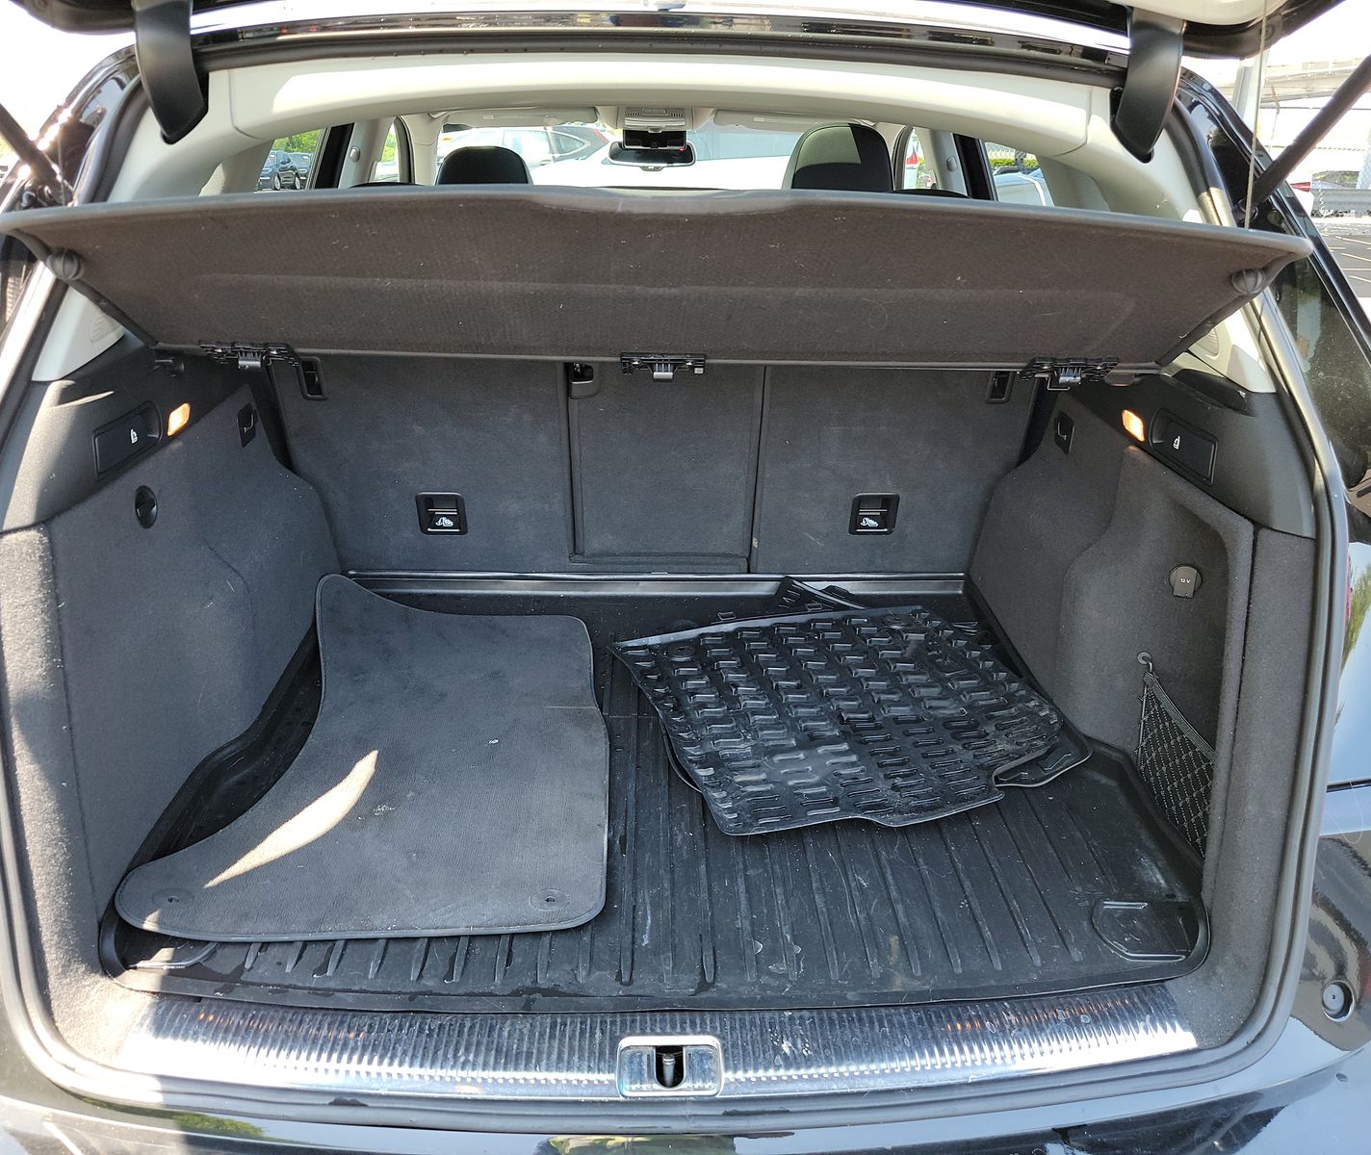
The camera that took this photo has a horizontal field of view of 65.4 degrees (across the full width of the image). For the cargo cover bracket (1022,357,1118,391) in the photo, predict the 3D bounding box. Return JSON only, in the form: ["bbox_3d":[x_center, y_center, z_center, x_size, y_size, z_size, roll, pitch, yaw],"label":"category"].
[{"bbox_3d":[0.501,-0.266,1.393,0.122,0.040,0.045,0,23,-2],"label":"cargo cover bracket"}]

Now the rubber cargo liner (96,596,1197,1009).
[{"bbox_3d":[-0.023,0.185,1.325,1.060,0.050,0.890,0,23,-2],"label":"rubber cargo liner"}]

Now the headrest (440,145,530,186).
[{"bbox_3d":[-0.441,-0.862,2.380,0.240,0.200,0.120,0,23,-2],"label":"headrest"}]

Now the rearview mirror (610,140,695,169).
[{"bbox_3d":[-0.091,-1.148,2.901,0.245,0.070,0.050,6,23,11],"label":"rearview mirror"}]

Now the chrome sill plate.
[{"bbox_3d":[-0.015,0.388,0.902,0.900,0.040,0.110,0,23,-2],"label":"chrome sill plate"}]

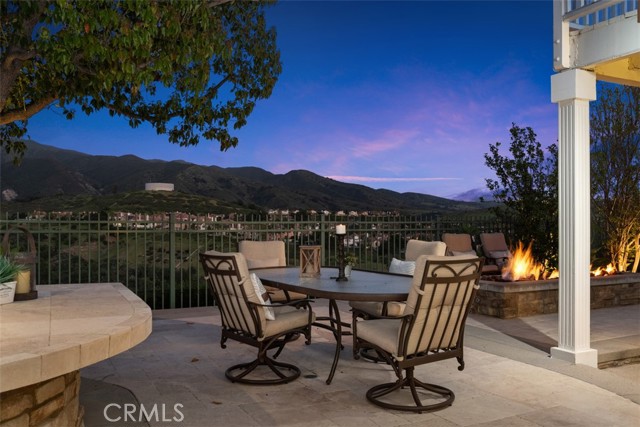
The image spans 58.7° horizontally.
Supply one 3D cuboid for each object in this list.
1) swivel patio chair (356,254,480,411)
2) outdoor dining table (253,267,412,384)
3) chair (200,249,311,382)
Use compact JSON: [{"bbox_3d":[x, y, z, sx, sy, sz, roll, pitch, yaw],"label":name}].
[{"bbox_3d":[0.641,0.770,3.784,0.620,0.990,0.730,0,0,-34],"label":"swivel patio chair"},{"bbox_3d":[0.125,0.902,4.780,1.210,0.725,2.140,0,0,-29],"label":"outdoor dining table"},{"bbox_3d":[-0.472,0.770,4.325,0.730,0.990,0.620,0,0,-40],"label":"chair"}]

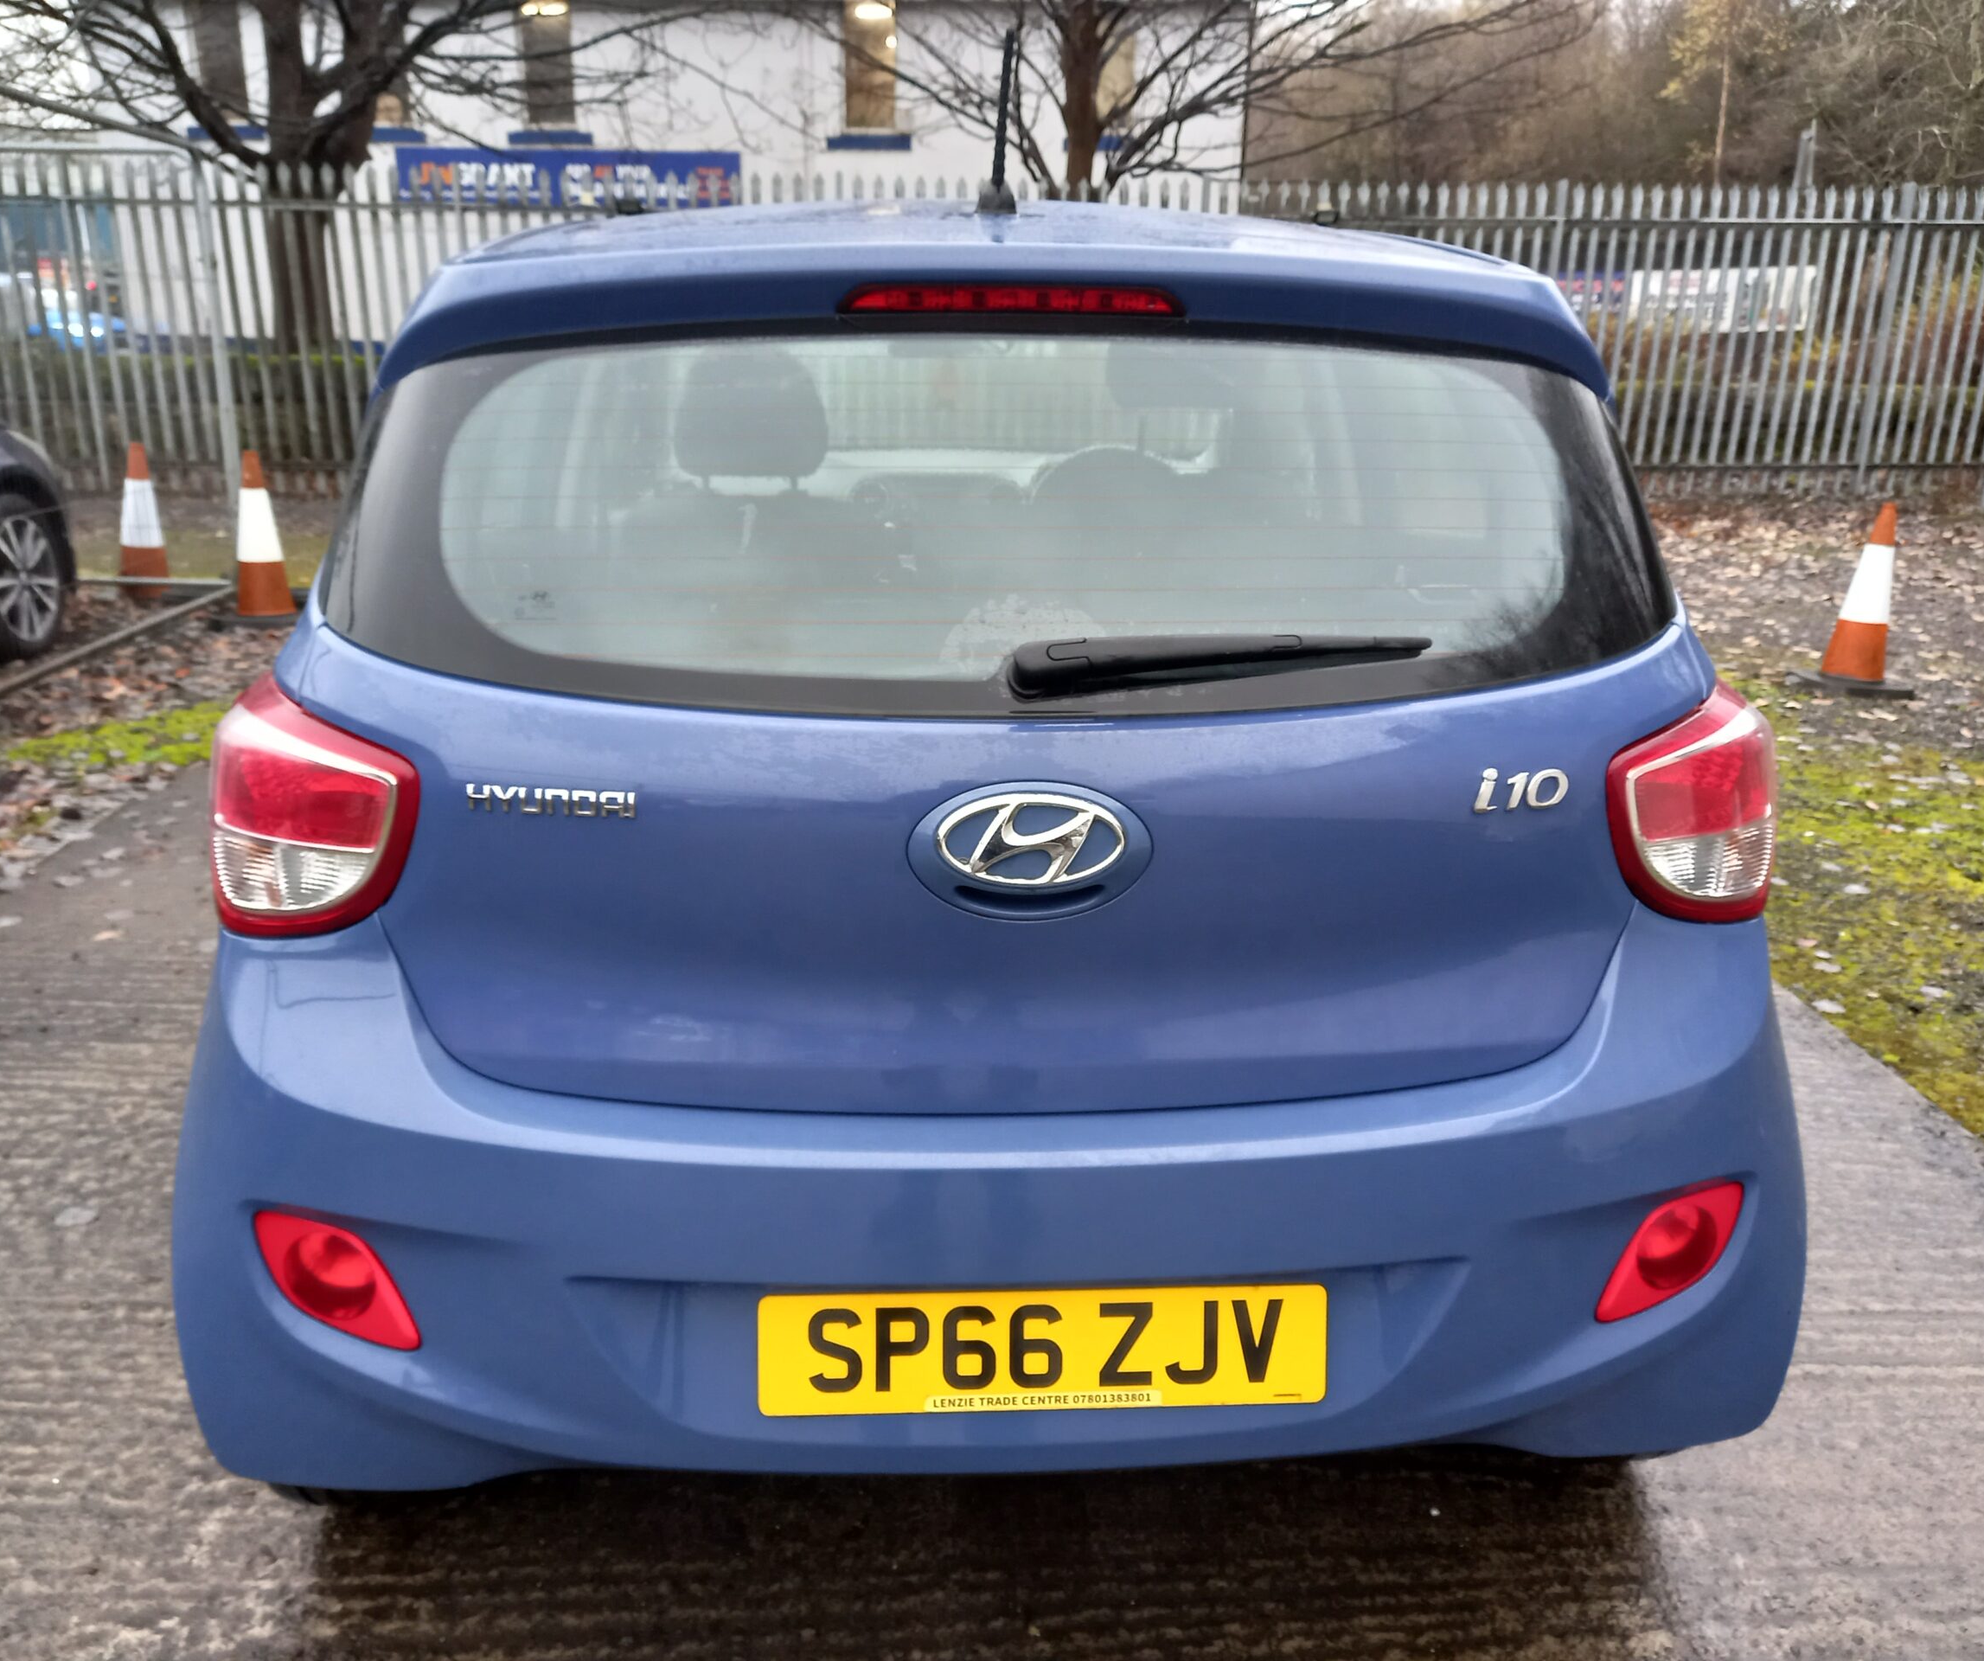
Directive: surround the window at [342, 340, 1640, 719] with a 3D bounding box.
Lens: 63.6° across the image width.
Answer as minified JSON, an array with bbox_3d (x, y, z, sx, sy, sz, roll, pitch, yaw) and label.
[{"bbox_3d":[0.022,-0.279,1.456,1.260,0.379,0.119,0,-8,-3],"label":"window"}]

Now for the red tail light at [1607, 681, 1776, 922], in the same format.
[{"bbox_3d":[0.664,-0.025,1.528,0.262,0.232,0.180,-4,19,-12],"label":"red tail light"}]

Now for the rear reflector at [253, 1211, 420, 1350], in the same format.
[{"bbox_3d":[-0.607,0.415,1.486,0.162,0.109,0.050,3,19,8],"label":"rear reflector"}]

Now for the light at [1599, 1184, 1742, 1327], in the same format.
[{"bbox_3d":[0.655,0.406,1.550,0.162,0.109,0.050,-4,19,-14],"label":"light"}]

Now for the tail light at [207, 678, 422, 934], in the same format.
[{"bbox_3d":[-0.620,-0.015,1.463,0.262,0.232,0.180,3,19,7],"label":"tail light"}]

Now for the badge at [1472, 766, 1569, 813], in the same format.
[{"bbox_3d":[0.456,-0.035,1.377,0.088,0.041,0.008,-2,11,-12],"label":"badge"}]

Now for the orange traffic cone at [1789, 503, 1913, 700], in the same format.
[{"bbox_3d":[3.522,-0.933,6.405,0.390,0.750,0.390,4,19,11],"label":"orange traffic cone"}]

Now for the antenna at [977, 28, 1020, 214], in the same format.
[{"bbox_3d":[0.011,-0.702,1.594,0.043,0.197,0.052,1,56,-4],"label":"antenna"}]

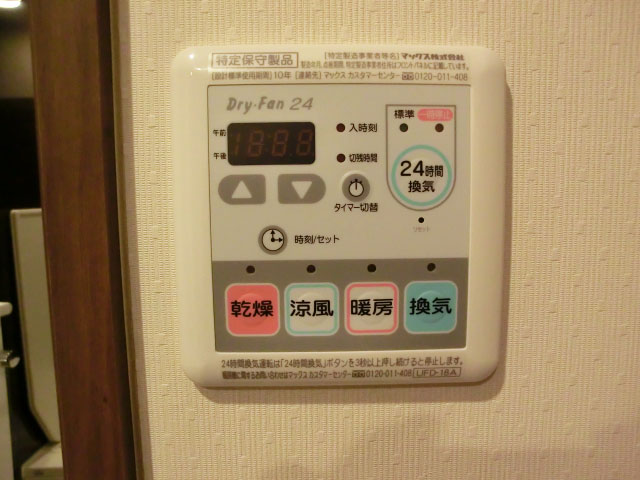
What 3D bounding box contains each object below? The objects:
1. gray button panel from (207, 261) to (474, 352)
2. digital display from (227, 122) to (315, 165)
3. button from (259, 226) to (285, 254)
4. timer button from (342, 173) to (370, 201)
[{"bbox_3d":[0.008,0.023,0.160,0.091,0.033,0.008,-1,5,-1],"label":"gray button panel"},{"bbox_3d":[-0.017,-0.033,0.155,0.030,0.014,0.006,-1,5,-1],"label":"digital display"},{"bbox_3d":[-0.017,0.000,0.158,0.010,0.010,0.005,-1,5,-1],"label":"button"},{"bbox_3d":[0.013,-0.018,0.157,0.010,0.010,0.005,-1,5,-1],"label":"timer button"}]

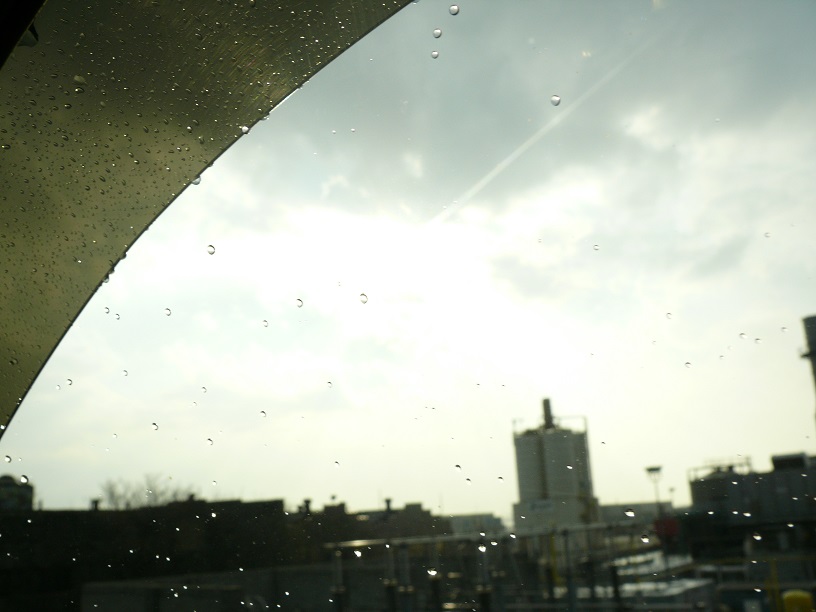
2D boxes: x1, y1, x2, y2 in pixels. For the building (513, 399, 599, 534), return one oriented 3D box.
[{"bbox_3d":[18.920,21.650,106.180,8.620,19.320,7.410,-11,-17,25],"label":"building"}]

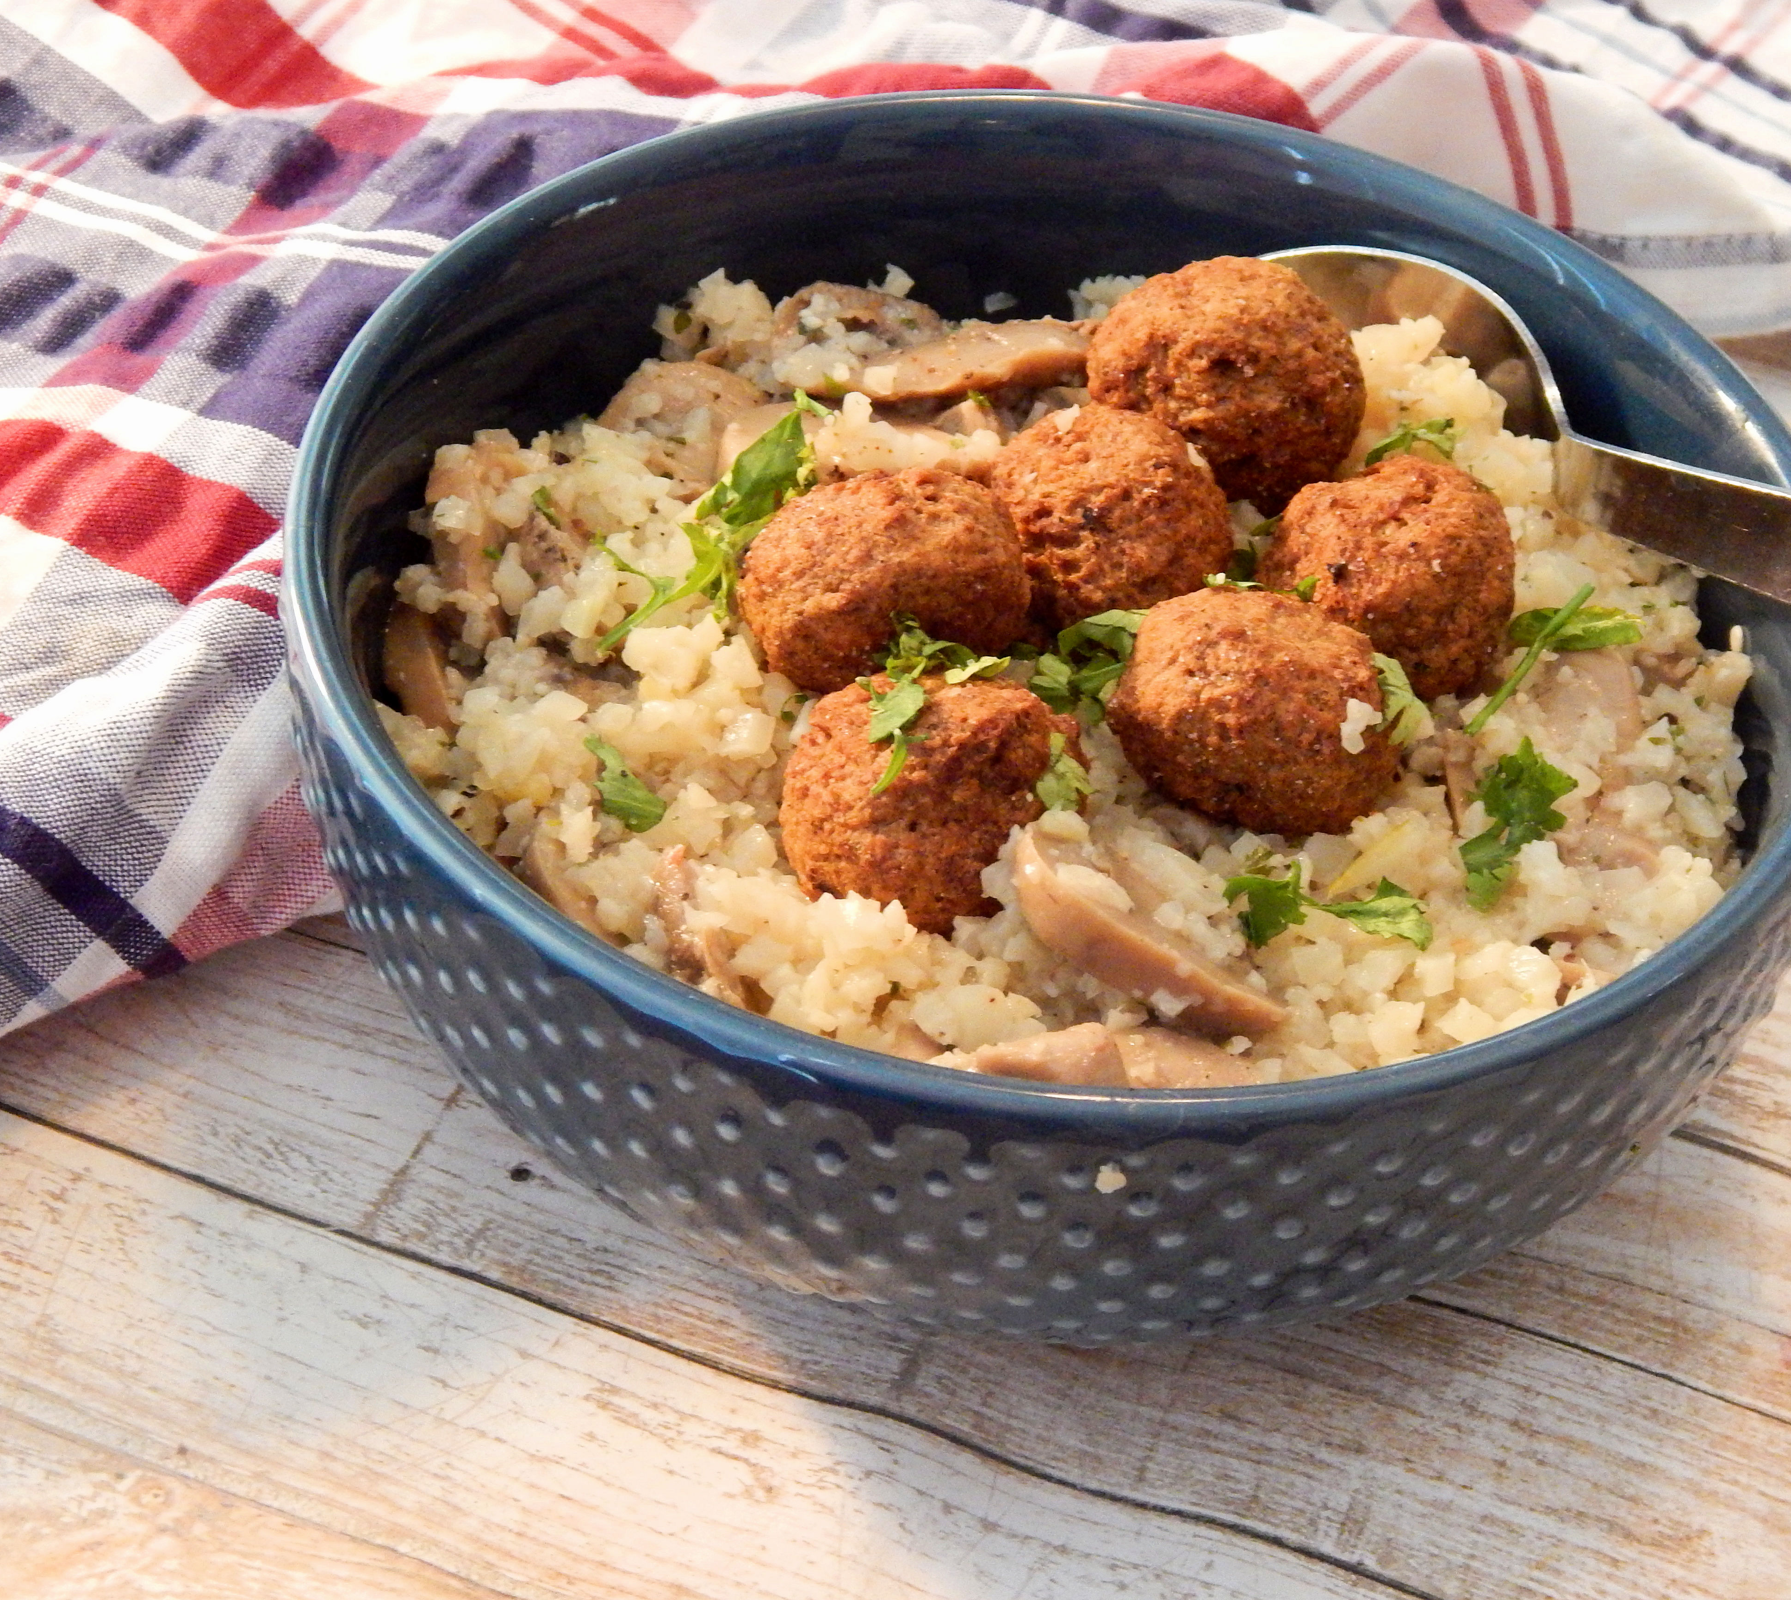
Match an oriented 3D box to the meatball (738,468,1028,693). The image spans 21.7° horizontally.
[{"bbox_3d":[-0.001,-0.022,0.487,0.030,0.025,0.026,-6,43,-11],"label":"meatball"}]

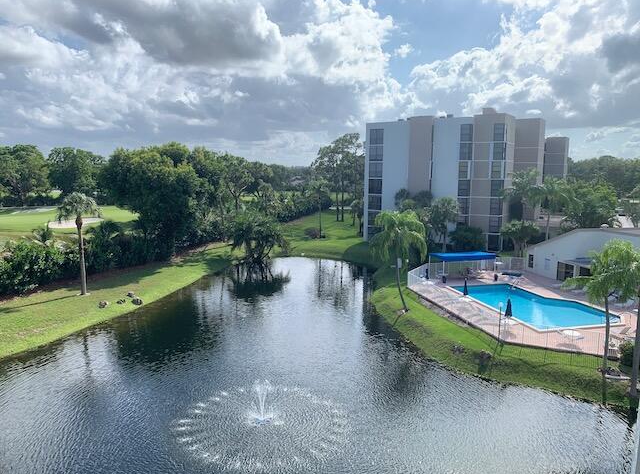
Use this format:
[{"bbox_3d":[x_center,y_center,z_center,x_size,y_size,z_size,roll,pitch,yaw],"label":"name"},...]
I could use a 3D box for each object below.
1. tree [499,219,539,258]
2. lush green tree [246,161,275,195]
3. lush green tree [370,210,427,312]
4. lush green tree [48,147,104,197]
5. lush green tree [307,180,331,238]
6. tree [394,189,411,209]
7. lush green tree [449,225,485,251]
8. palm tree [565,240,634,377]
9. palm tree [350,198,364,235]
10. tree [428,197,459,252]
[{"bbox_3d":[27.804,0.294,66.994,5.084,5.385,4.925,1,8,0],"label":"tree"},{"bbox_3d":[-20.412,-18.478,164.912,9.318,13.000,8.645,1,8,0],"label":"lush green tree"},{"bbox_3d":[6.896,2.100,42.421,4.920,9.070,4.920,0,8,0],"label":"lush green tree"},{"bbox_3d":[-83.224,-20.876,164.702,19.140,19.260,17.230,0,8,0],"label":"lush green tree"},{"bbox_3d":[-0.267,-4.972,85.655,4.270,10.480,4.270,0,8,0],"label":"lush green tree"},{"bbox_3d":[13.580,-3.421,79.311,2.630,8.800,2.630,0,8,0],"label":"tree"},{"bbox_3d":[22.145,0.093,72.741,5.440,3.690,4.900,0,8,0],"label":"lush green tree"},{"bbox_3d":[17.225,4.274,29.801,4.310,8.330,4.310,0,8,0],"label":"palm tree"},{"bbox_3d":[6.967,-3.743,89.313,2.497,7.041,2.419,1,8,0],"label":"palm tree"},{"bbox_3d":[18.372,-1.790,71.510,4.284,7.997,4.150,1,8,0],"label":"tree"}]

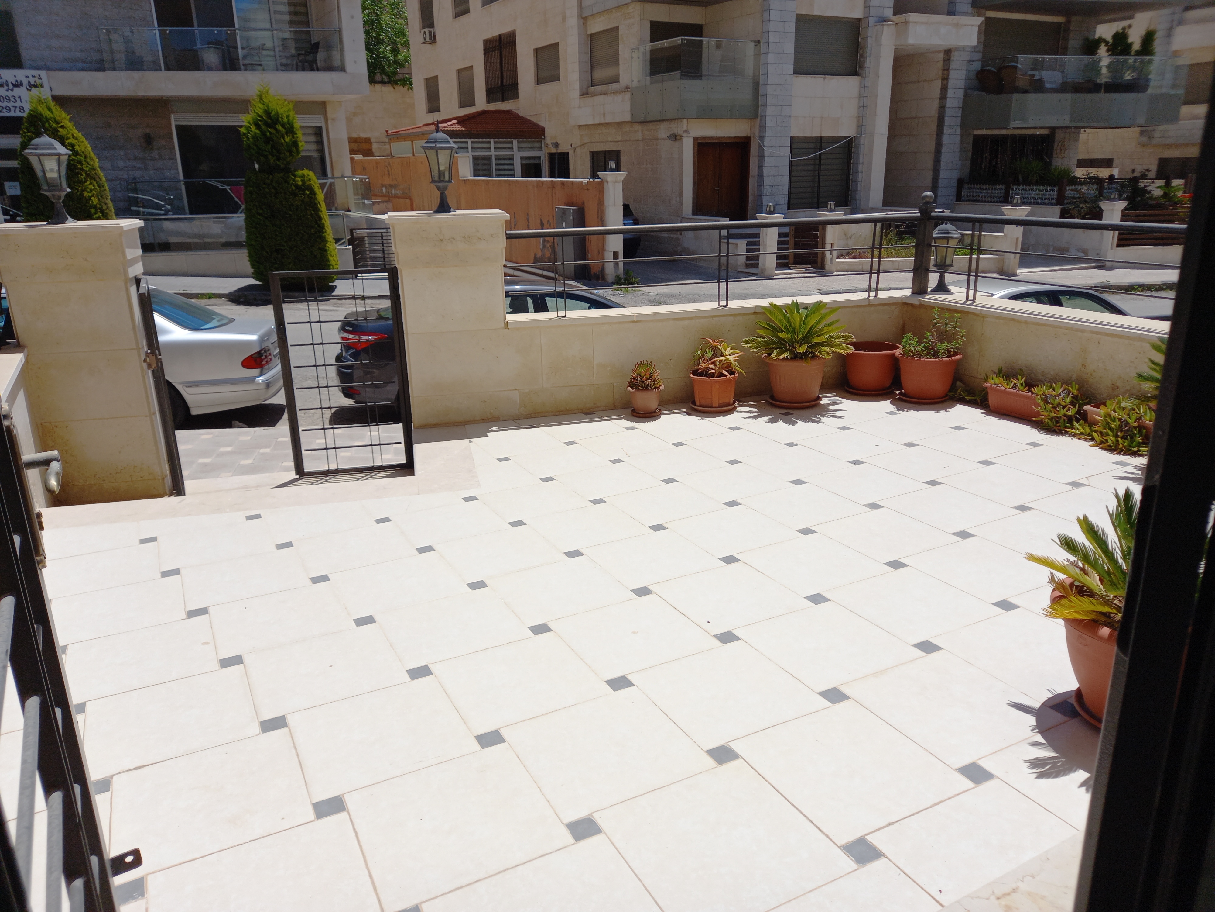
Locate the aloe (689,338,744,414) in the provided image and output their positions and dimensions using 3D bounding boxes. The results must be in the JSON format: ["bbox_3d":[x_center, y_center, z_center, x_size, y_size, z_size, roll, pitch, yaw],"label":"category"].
[{"bbox_3d":[0.724,-0.550,5.824,0.365,0.464,0.340,-1,18,0],"label":"aloe"}]

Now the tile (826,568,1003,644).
[{"bbox_3d":[0.998,0.486,2.890,0.410,0.020,0.410,-11,19,-26],"label":"tile"}]

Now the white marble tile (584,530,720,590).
[{"bbox_3d":[0.188,0.447,3.828,0.468,0.015,0.468,-10,19,-25],"label":"white marble tile"}]

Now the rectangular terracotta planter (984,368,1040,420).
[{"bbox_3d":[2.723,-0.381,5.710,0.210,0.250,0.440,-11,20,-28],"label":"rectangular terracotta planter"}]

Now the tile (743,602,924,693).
[{"bbox_3d":[0.752,0.651,3.030,0.457,0.015,0.457,-10,19,-24],"label":"tile"}]

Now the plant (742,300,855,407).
[{"bbox_3d":[1.363,-0.726,6.231,0.801,0.734,0.752,3,19,12],"label":"plant"}]

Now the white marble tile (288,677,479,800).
[{"bbox_3d":[-0.688,0.839,2.652,0.468,0.015,0.468,-10,19,-25],"label":"white marble tile"}]

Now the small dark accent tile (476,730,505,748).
[{"bbox_3d":[-0.346,0.844,2.597,0.070,0.015,0.070,-10,19,-25],"label":"small dark accent tile"}]

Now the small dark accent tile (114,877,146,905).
[{"bbox_3d":[-1.128,1.034,2.067,0.070,0.015,0.070,-10,19,-25],"label":"small dark accent tile"}]

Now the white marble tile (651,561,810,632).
[{"bbox_3d":[0.412,0.478,2.981,0.410,0.020,0.410,-11,19,-26],"label":"white marble tile"}]

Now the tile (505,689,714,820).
[{"bbox_3d":[-0.015,0.808,2.409,0.445,0.020,0.445,-11,19,-26],"label":"tile"}]

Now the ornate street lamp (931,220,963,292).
[{"bbox_3d":[2.170,-1.306,5.627,0.213,0.483,0.213,6,19,20],"label":"ornate street lamp"}]

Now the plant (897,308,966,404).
[{"bbox_3d":[2.016,-0.636,5.487,0.420,0.561,0.410,6,19,20],"label":"plant"}]

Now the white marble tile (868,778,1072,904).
[{"bbox_3d":[0.899,0.938,2.155,0.468,0.015,0.245,-10,19,-25],"label":"white marble tile"}]

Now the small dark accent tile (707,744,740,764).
[{"bbox_3d":[0.305,0.812,2.359,0.065,0.020,0.065,-11,19,-26],"label":"small dark accent tile"}]

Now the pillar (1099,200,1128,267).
[{"bbox_3d":[10.912,-4.766,18.784,0.500,1.400,0.500,-5,18,-12],"label":"pillar"}]

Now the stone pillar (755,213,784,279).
[{"bbox_3d":[3.766,-4.866,20.474,0.470,1.445,0.470,-7,19,-16],"label":"stone pillar"}]

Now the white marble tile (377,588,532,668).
[{"bbox_3d":[-0.585,0.639,3.290,0.468,0.015,0.468,-10,19,-25],"label":"white marble tile"}]

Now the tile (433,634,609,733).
[{"bbox_3d":[-0.259,0.646,2.518,0.410,0.020,0.410,-11,19,-26],"label":"tile"}]

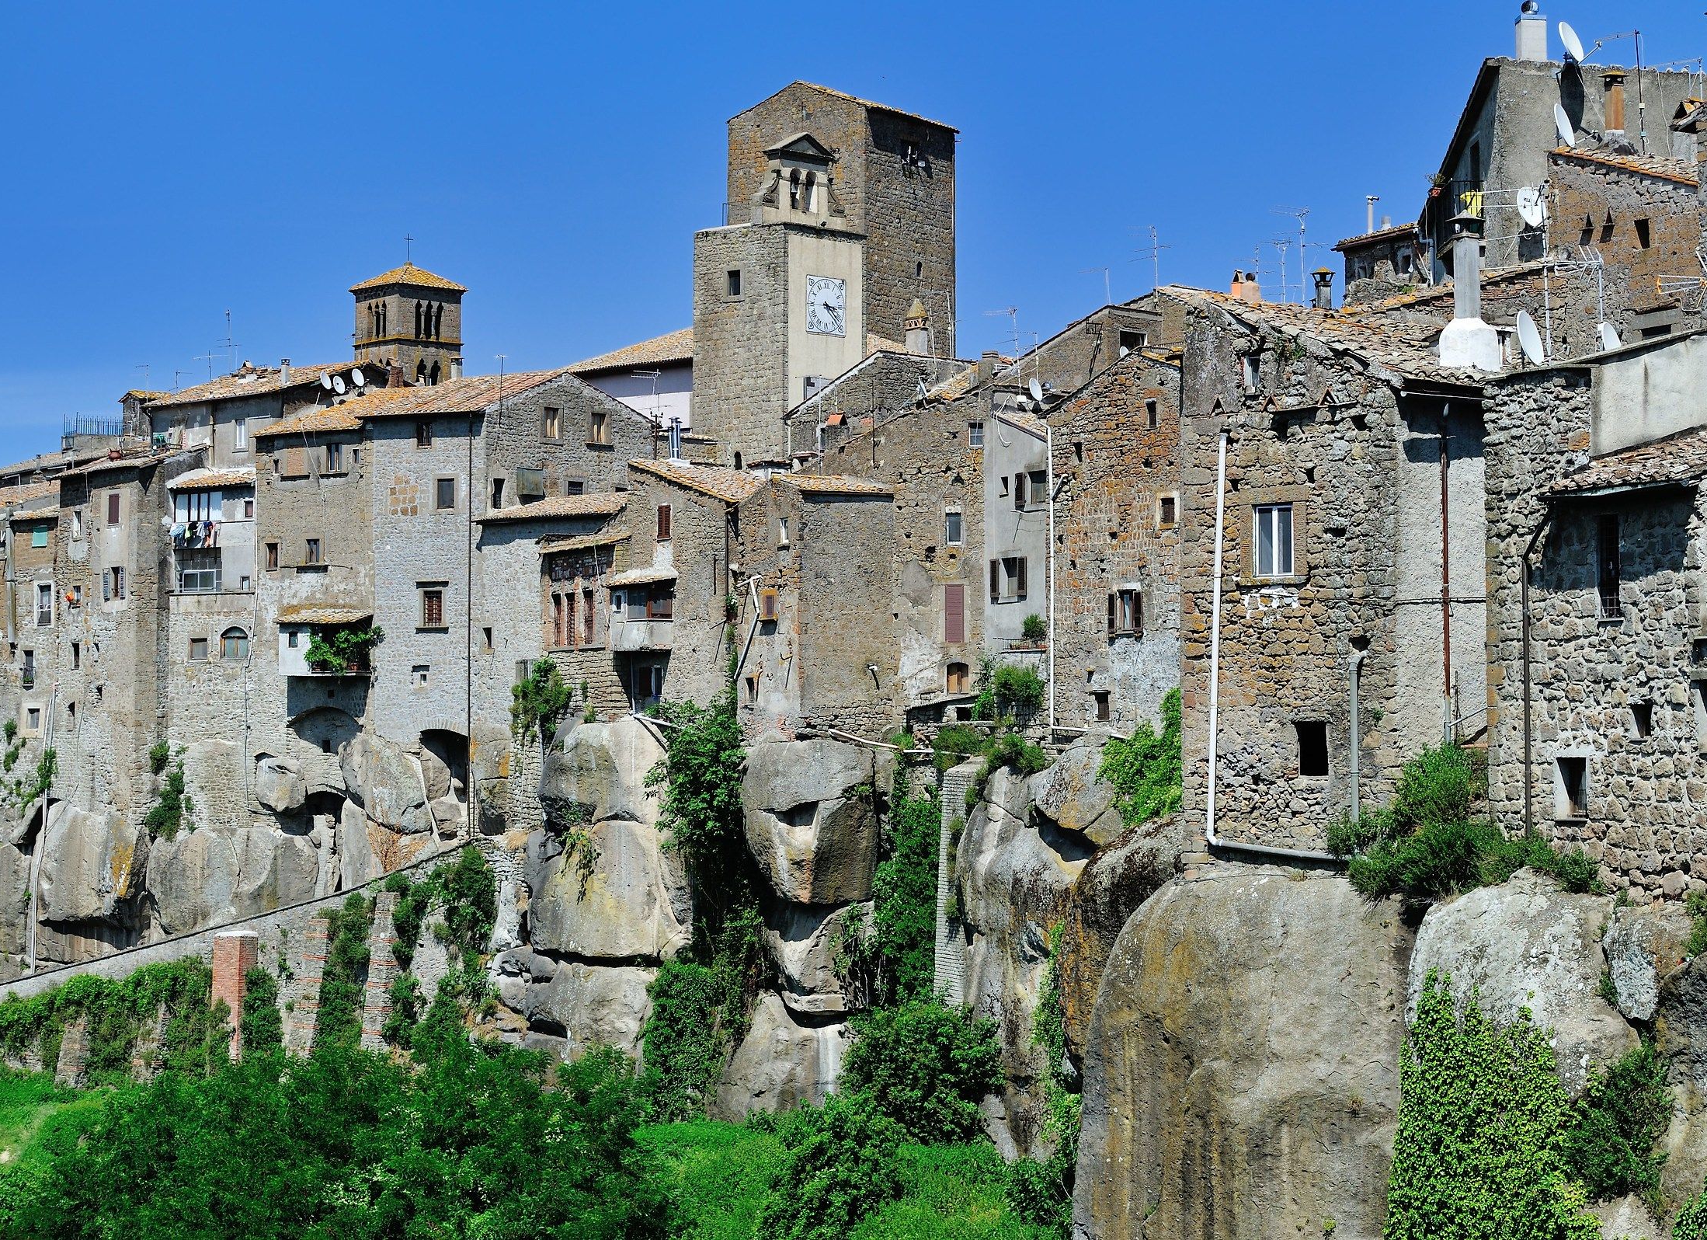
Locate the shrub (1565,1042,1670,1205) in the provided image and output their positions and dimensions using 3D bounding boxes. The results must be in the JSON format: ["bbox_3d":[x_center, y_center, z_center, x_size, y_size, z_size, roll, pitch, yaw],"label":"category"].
[{"bbox_3d":[11.918,7.861,56.500,1.600,2.500,1.400,-1,-2,35],"label":"shrub"}]

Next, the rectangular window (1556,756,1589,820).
[{"bbox_3d":[10.728,2.497,54.000,0.680,0.950,0.220,-1,-2,35],"label":"rectangular window"}]

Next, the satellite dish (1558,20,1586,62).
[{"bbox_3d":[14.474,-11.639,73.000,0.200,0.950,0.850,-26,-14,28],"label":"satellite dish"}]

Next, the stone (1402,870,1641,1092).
[{"bbox_3d":[10.718,5.784,58.000,3.500,3.600,3.000,-1,-2,35],"label":"stone"}]

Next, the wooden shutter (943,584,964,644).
[{"bbox_3d":[2.914,-0.169,105.000,0.750,1.720,0.200,-1,-2,36],"label":"wooden shutter"}]

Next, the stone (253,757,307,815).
[{"bbox_3d":[-22.025,6.372,139.000,2.000,2.200,1.800,-1,-2,33],"label":"stone"}]

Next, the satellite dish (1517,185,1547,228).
[{"bbox_3d":[12.744,-7.765,68.000,0.700,0.800,0.350,1,-2,-29],"label":"satellite dish"}]

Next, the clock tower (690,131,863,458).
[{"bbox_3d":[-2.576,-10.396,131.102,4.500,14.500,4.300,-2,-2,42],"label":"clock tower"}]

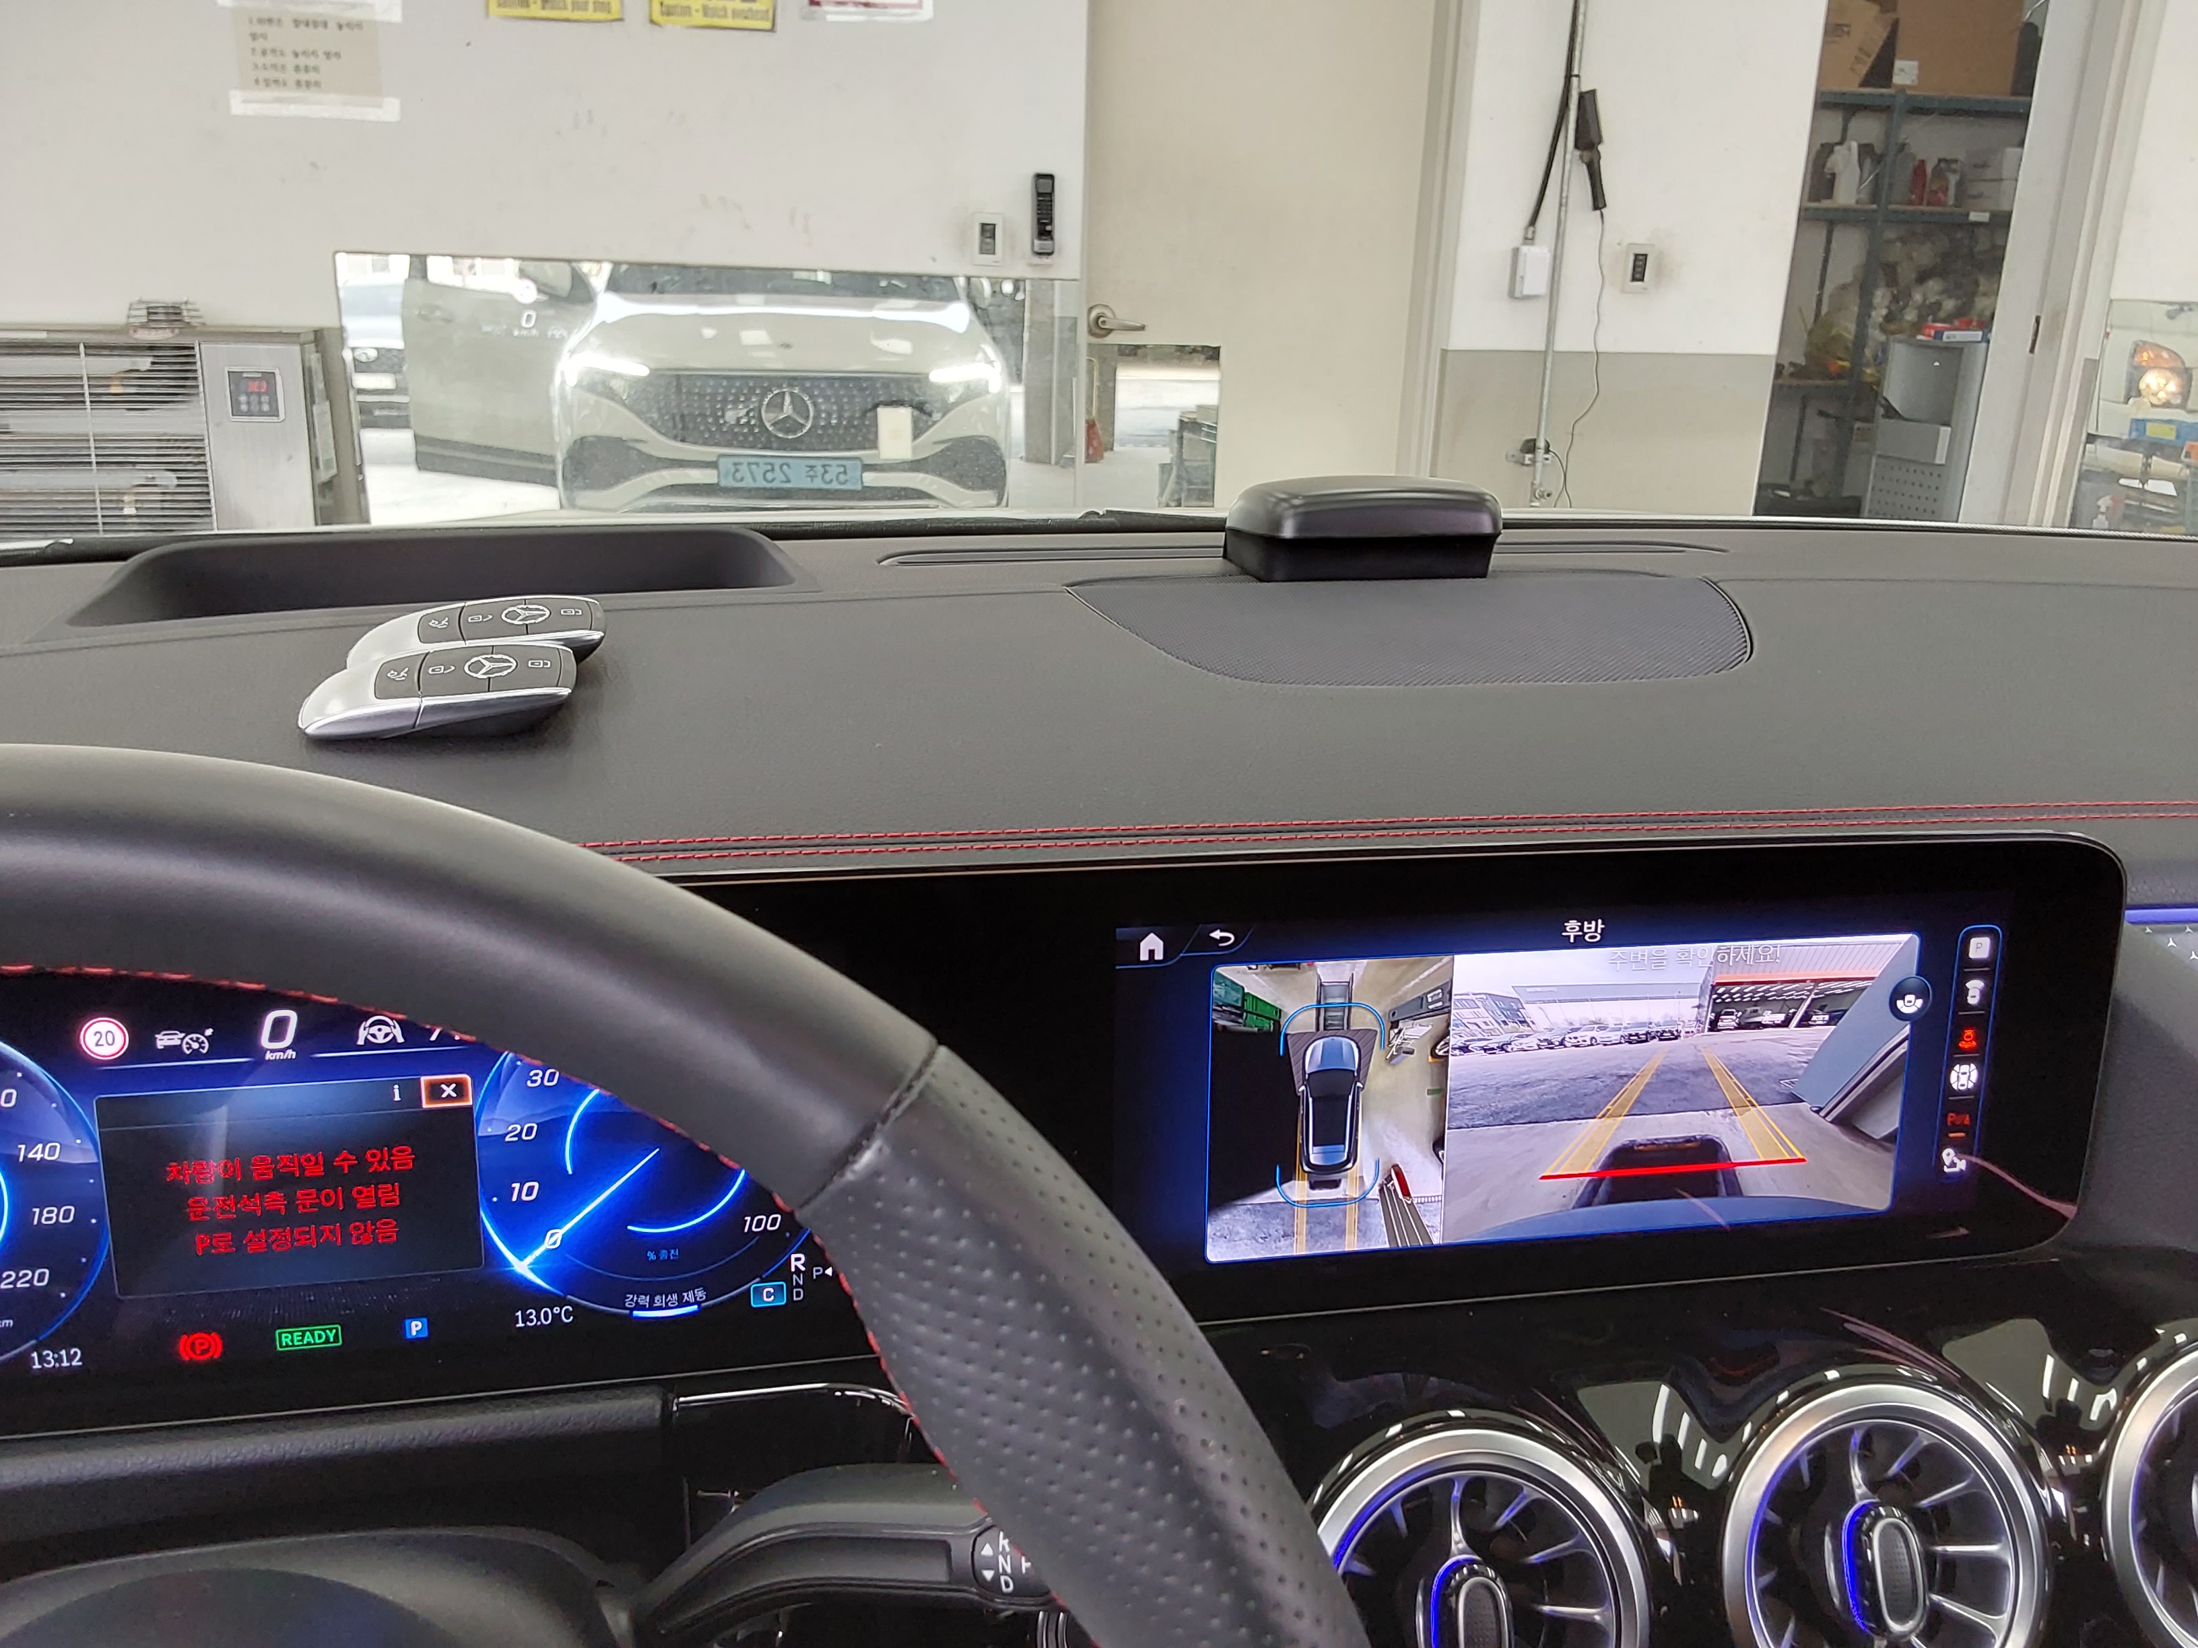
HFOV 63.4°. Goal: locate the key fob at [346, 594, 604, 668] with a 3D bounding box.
[{"bbox_3d":[-0.189,-0.055,0.542,0.077,0.016,0.038,-6,30,-13],"label":"key fob"}]

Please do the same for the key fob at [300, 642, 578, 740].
[{"bbox_3d":[-0.189,-0.037,0.510,0.077,0.016,0.038,-5,30,-11],"label":"key fob"}]

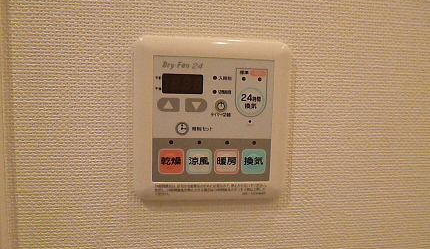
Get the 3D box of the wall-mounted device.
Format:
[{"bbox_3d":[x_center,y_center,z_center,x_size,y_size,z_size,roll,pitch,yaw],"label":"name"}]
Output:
[{"bbox_3d":[-0.001,-0.003,0.218,0.118,0.122,0.016,1,2,-5],"label":"wall-mounted device"}]

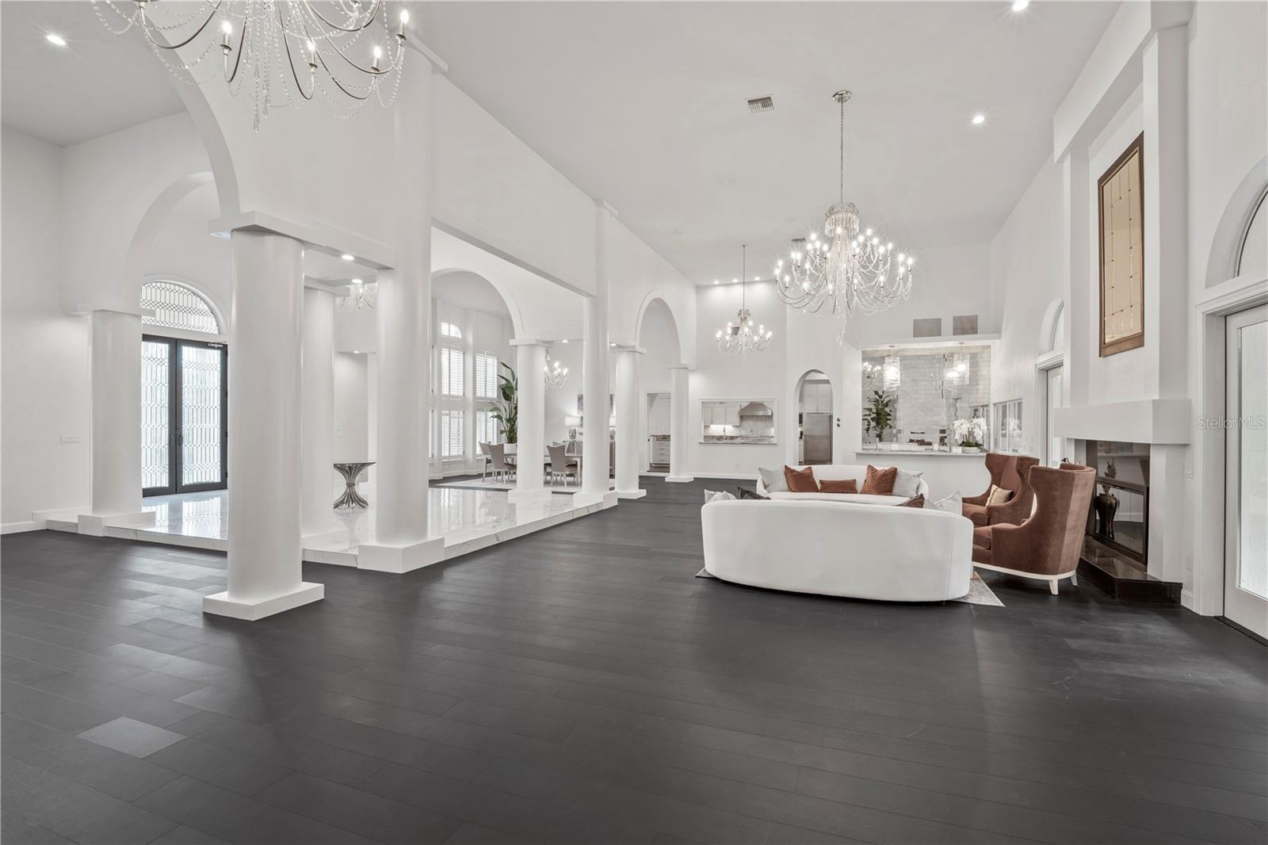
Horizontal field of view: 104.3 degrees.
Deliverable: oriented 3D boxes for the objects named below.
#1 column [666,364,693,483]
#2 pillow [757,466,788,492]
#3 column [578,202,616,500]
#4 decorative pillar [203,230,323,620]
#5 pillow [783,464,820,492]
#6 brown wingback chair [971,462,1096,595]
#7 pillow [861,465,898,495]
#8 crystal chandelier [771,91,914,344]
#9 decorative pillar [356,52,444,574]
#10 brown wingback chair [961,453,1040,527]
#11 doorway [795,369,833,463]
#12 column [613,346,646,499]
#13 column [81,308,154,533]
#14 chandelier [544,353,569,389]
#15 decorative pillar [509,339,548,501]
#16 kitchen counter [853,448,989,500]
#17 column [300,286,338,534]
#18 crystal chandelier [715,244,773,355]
[{"bbox_3d":[1.256,0.031,13.001,0.560,3.030,0.560,0,0,24],"label":"column"},{"bbox_3d":[2.223,0.908,7.900,0.450,0.440,0.180,1,-15,-4],"label":"pillow"},{"bbox_3d":[-0.650,-1.130,8.809,0.560,5.260,0.560,0,0,22],"label":"column"},{"bbox_3d":[-2.980,0.000,3.990,0.540,2.960,0.530,0,0,22],"label":"decorative pillar"},{"bbox_3d":[2.698,0.899,7.920,0.470,0.450,0.190,-1,-15,10],"label":"pillow"},{"bbox_3d":[3.680,0.930,4.570,0.730,1.100,0.850,0,0,-38],"label":"brown wingback chair"},{"bbox_3d":[3.630,0.845,7.300,0.520,0.480,0.170,0,-15,33],"label":"pillow"},{"bbox_3d":[2.417,-2.375,5.719,1.420,2.920,1.420,0,0,22],"label":"crystal chandelier"},{"bbox_3d":[-2.407,-1.160,5.119,0.560,5.260,0.560,0,0,22],"label":"decorative pillar"},{"bbox_3d":[4.290,0.930,5.890,0.820,1.100,0.720,0,0,14],"label":"brown wingback chair"},{"bbox_3d":[4.450,0.135,12.200,0.200,2.800,1.100,0,0,-28],"label":"doorway"},{"bbox_3d":[-0.122,0.026,10.255,0.560,3.030,0.560,0,0,24],"label":"column"},{"bbox_3d":[-6.970,-0.010,6.650,0.580,2.970,0.560,0,0,22],"label":"column"},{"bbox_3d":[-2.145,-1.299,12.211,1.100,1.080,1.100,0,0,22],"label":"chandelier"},{"bbox_3d":[-1.943,-0.058,9.434,0.560,2.900,0.560,0,0,24],"label":"decorative pillar"},{"bbox_3d":[5.330,1.020,9.220,2.400,0.920,0.700,0,0,18],"label":"kitchen counter"},{"bbox_3d":[-3.749,-0.066,5.695,0.550,2.900,0.550,0,0,24],"label":"column"},{"bbox_3d":[2.290,-2.550,10.260,1.200,2.290,1.200,0,0,22],"label":"crystal chandelier"}]

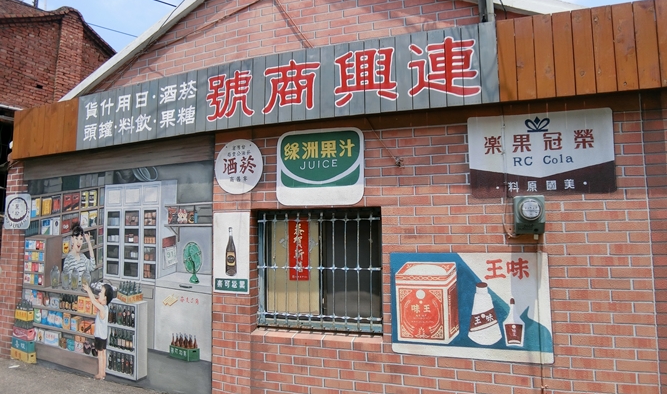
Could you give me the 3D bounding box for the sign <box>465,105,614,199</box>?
[{"bbox_3d":[1.562,-0.332,3.077,1.005,0.636,0.050,-2,-5,17],"label":"sign"}]

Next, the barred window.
[{"bbox_3d":[-0.133,0.649,3.699,1.230,1.068,0.100,-2,-5,17],"label":"barred window"}]

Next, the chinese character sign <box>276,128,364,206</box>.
[{"bbox_3d":[-0.131,-0.269,3.607,0.822,0.680,0.050,-2,-5,17],"label":"chinese character sign"}]

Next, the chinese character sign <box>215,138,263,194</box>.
[{"bbox_3d":[-0.908,-0.290,3.854,0.519,0.533,0.050,-2,-5,17],"label":"chinese character sign"}]

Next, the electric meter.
[{"bbox_3d":[1.452,0.138,2.996,0.194,0.285,0.170,-2,-5,17],"label":"electric meter"}]

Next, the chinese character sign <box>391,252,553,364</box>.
[{"bbox_3d":[1.034,0.843,3.139,1.177,0.798,0.050,-2,-5,17],"label":"chinese character sign"}]

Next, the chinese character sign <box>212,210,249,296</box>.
[{"bbox_3d":[-0.965,0.521,3.800,0.385,0.748,0.050,-2,-5,17],"label":"chinese character sign"}]

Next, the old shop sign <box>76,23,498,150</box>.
[{"bbox_3d":[-0.829,-0.927,3.879,4.454,0.636,0.080,-2,-6,20],"label":"old shop sign"}]

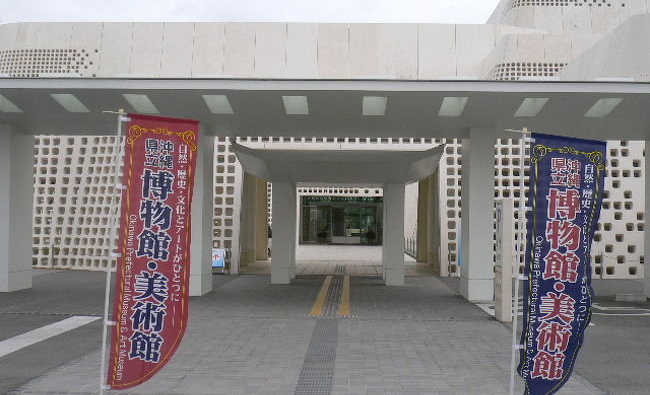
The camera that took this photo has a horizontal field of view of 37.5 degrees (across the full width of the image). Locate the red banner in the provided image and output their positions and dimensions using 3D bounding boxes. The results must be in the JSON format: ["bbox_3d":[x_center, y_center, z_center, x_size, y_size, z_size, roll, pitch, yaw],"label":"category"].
[{"bbox_3d":[-1.092,0.346,6.130,0.520,1.760,0.060,3,-1,3],"label":"red banner"}]

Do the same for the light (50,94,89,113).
[{"bbox_3d":[-4.352,-1.608,16.424,0.390,0.100,1.120,1,-10,2],"label":"light"}]

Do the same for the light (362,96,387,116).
[{"bbox_3d":[0.847,-1.548,16.276,0.390,0.100,1.120,1,-10,2],"label":"light"}]

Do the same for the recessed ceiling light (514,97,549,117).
[{"bbox_3d":[3.493,-1.517,16.201,0.390,0.100,1.120,1,-10,2],"label":"recessed ceiling light"}]

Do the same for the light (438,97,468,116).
[{"bbox_3d":[2.173,-1.532,16.238,0.390,0.100,1.120,1,-10,2],"label":"light"}]

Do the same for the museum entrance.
[{"bbox_3d":[1.092,1.321,55.000,5.000,2.800,0.800,1,-1,1],"label":"museum entrance"}]

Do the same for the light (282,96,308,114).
[{"bbox_3d":[-0.484,-1.563,16.314,0.390,0.100,1.120,1,-10,2],"label":"light"}]

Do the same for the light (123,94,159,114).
[{"bbox_3d":[-3.129,-1.594,16.389,0.390,0.100,1.120,1,-10,2],"label":"light"}]

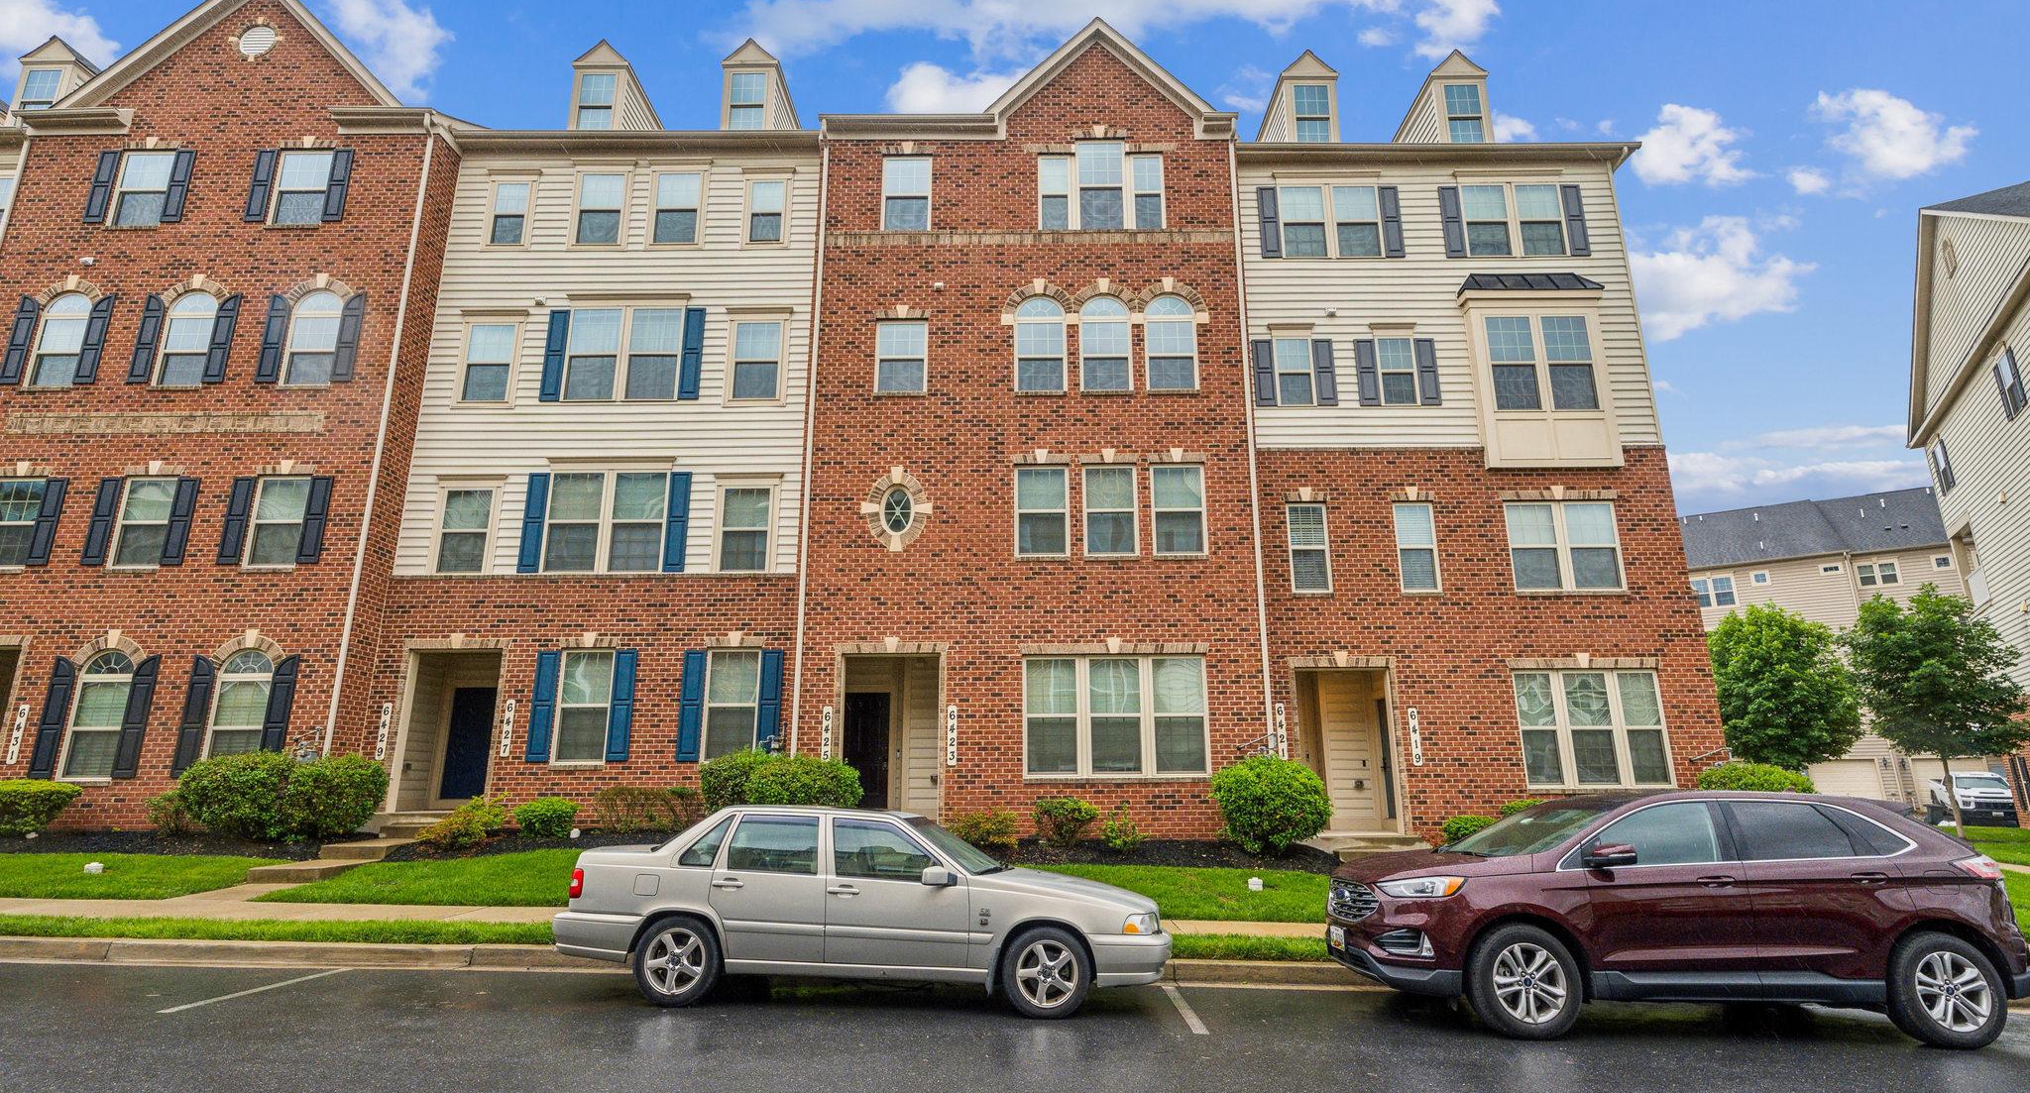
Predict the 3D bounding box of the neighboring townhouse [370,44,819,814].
[{"bbox_3d":[-7.177,-1.859,21.476,7.050,15.850,11.500,0,-14,0],"label":"neighboring townhouse"}]

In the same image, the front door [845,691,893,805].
[{"bbox_3d":[-2.611,3.537,15.428,0.915,2.040,0.080,0,-14,0],"label":"front door"}]

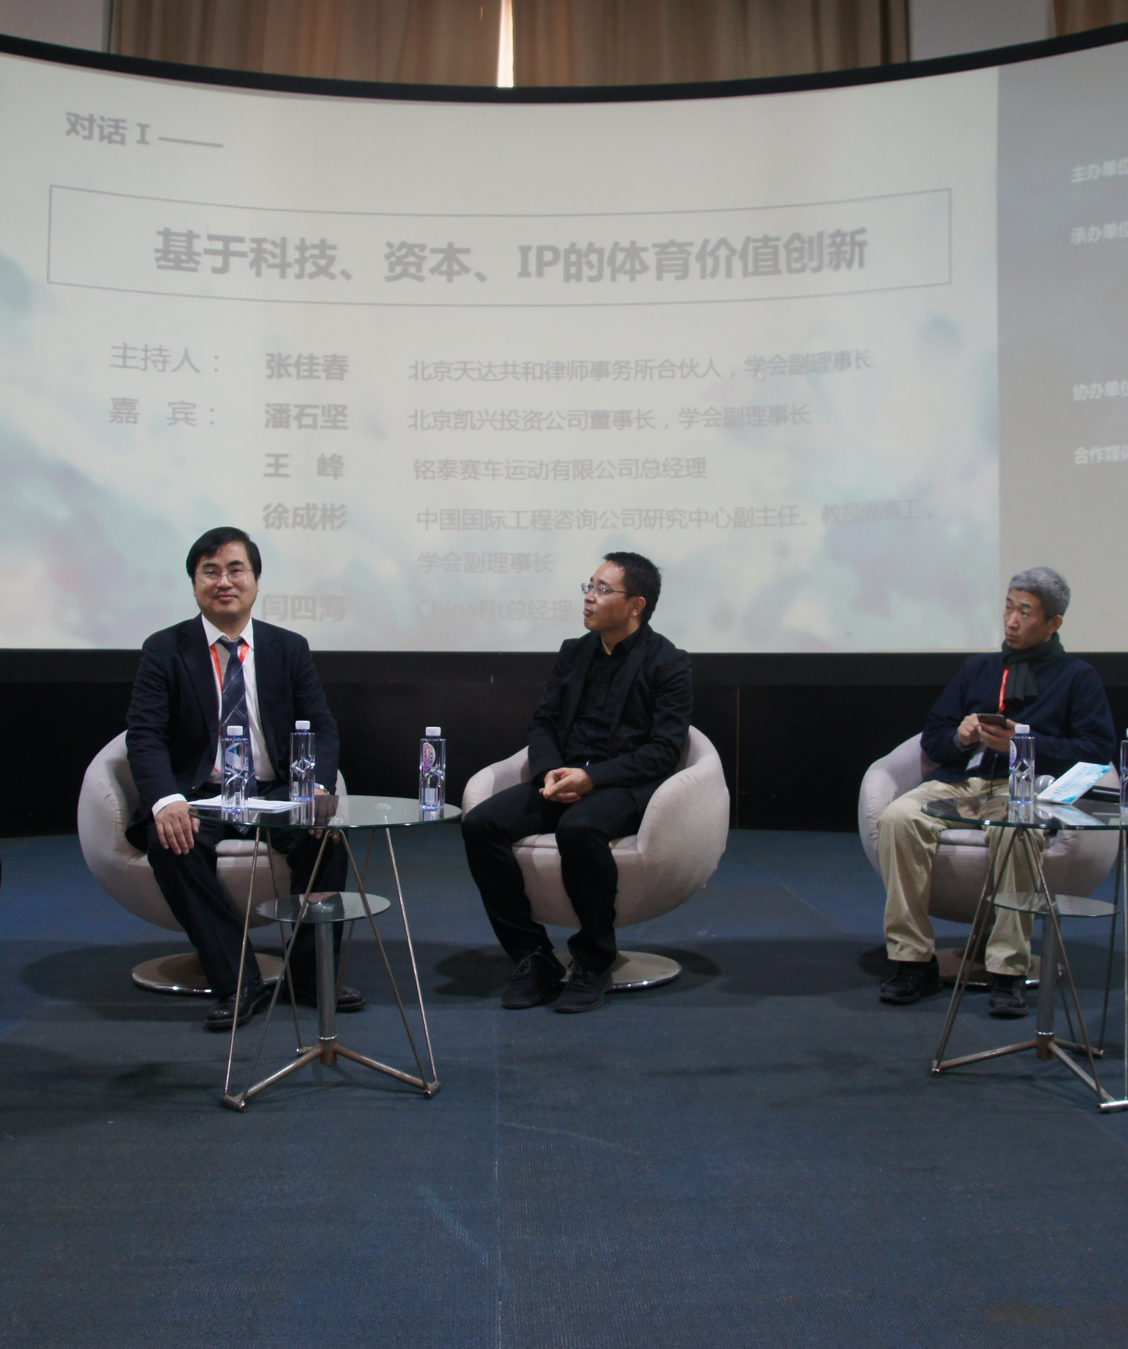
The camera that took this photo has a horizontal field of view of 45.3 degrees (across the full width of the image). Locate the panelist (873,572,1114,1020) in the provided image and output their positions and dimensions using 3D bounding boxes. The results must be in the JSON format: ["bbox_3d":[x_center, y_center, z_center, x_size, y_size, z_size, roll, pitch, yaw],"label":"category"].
[{"bbox_3d":[1.272,0.286,3.979,0.600,1.240,0.820,0,0,28],"label":"panelist"}]

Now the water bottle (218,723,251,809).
[{"bbox_3d":[-0.714,0.203,2.938,0.058,0.186,0.058,0,0,-10],"label":"water bottle"}]

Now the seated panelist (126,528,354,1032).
[{"bbox_3d":[-0.922,0.235,3.898,0.620,1.325,0.820,0,0,-18],"label":"seated panelist"}]

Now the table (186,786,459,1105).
[{"bbox_3d":[-0.524,0.599,2.974,0.595,0.605,0.595,0,0,-10],"label":"table"}]

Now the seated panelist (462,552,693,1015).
[{"bbox_3d":[0.062,0.264,3.989,0.580,1.275,0.820,0,0,25],"label":"seated panelist"}]

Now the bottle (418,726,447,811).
[{"bbox_3d":[-0.285,0.204,2.969,0.058,0.186,0.058,0,0,0],"label":"bottle"}]

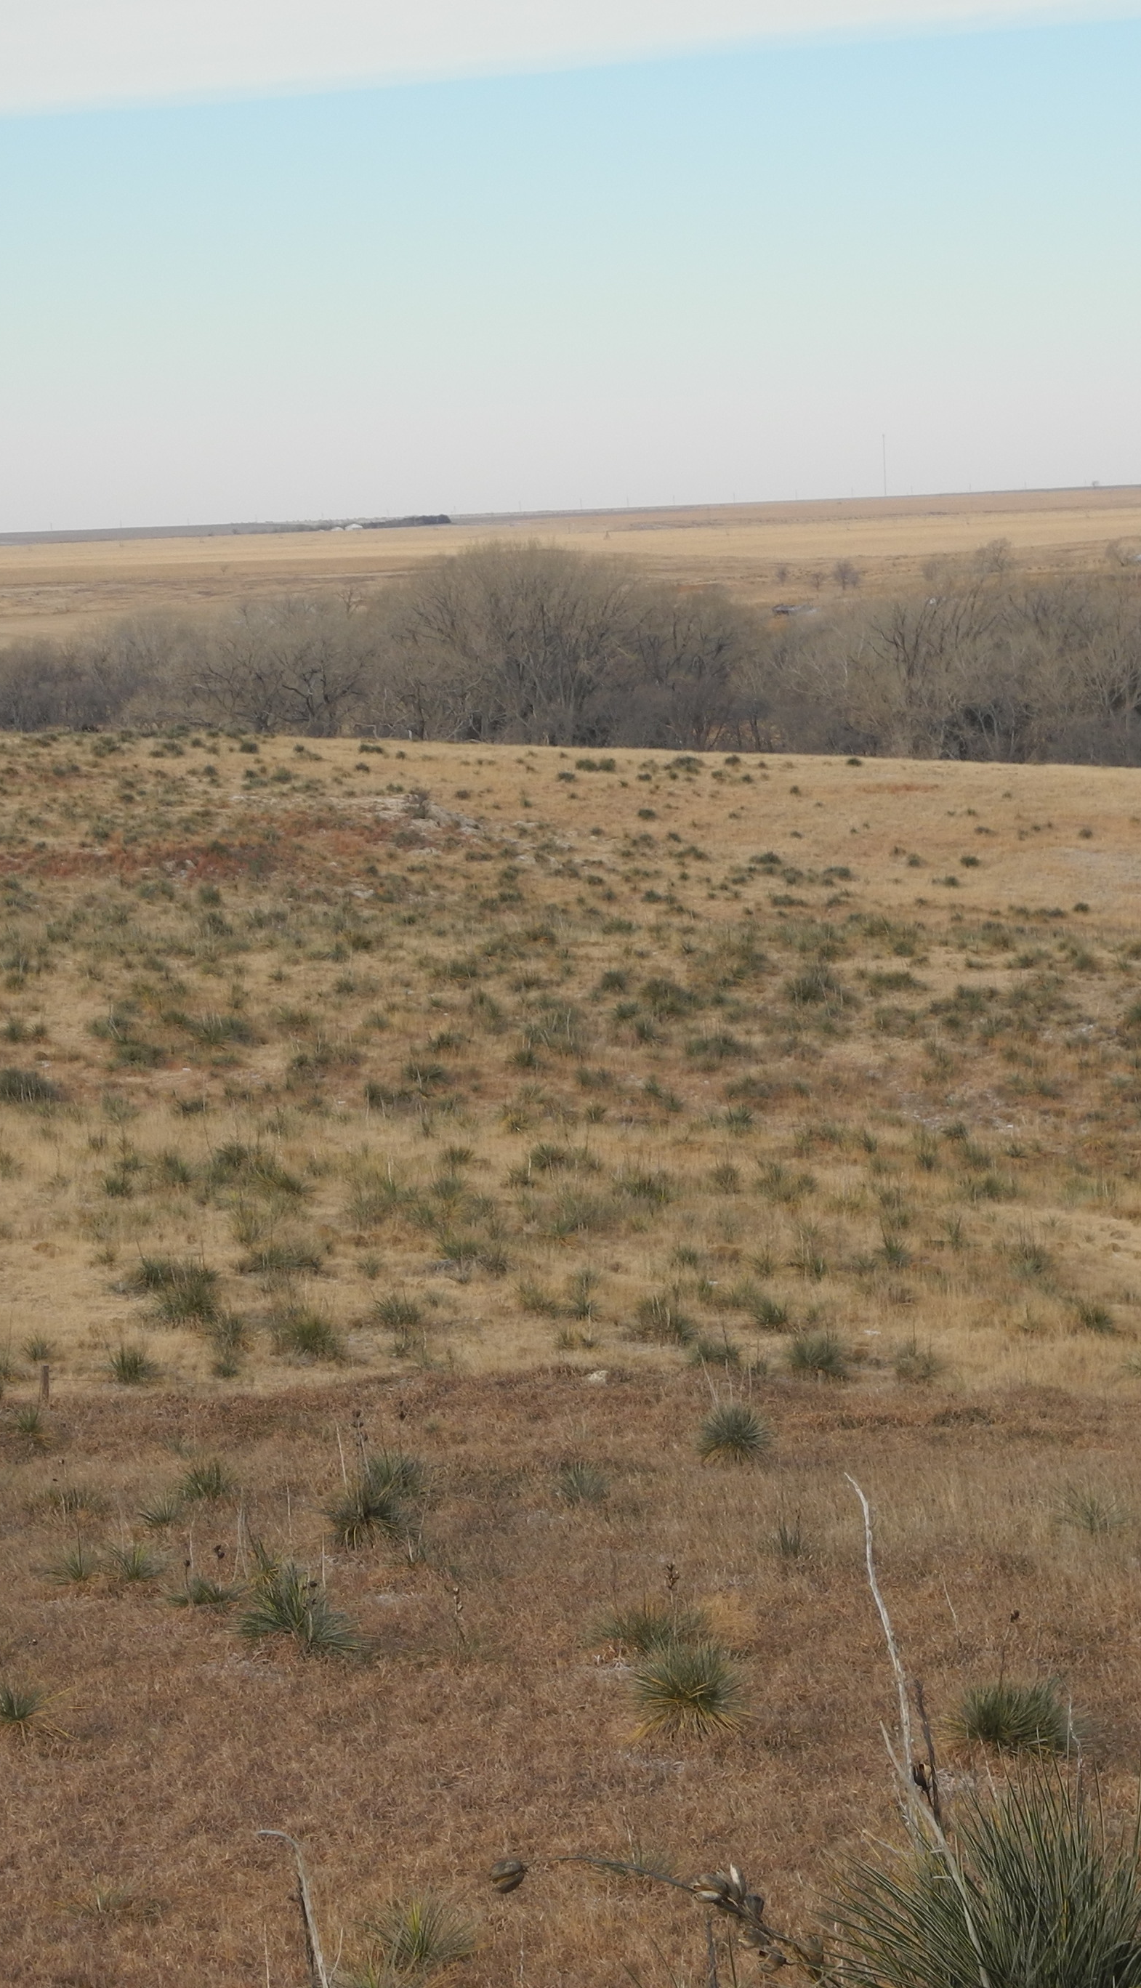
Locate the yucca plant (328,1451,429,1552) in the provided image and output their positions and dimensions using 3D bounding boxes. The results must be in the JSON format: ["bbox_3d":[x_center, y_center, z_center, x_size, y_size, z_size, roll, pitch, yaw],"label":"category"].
[{"bbox_3d":[-1.494,3.928,50.500,0.755,0.600,0.900,-3,4,-2],"label":"yucca plant"}]

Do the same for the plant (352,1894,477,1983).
[{"bbox_3d":[-0.723,4.396,30.300,0.588,0.370,0.588,-3,4,-2],"label":"plant"}]

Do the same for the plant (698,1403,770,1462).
[{"bbox_3d":[1.402,3.802,56.500,0.629,0.450,0.629,-2,4,1],"label":"plant"}]

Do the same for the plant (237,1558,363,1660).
[{"bbox_3d":[-1.785,4.063,43.000,0.848,0.570,0.800,-3,4,-3],"label":"plant"}]

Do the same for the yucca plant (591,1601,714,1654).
[{"bbox_3d":[0.521,4.089,42.000,0.762,0.380,0.700,-2,4,0],"label":"yucca plant"}]

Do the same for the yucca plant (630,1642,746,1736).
[{"bbox_3d":[0.683,4.056,38.000,0.677,0.490,0.677,-2,4,1],"label":"yucca plant"}]

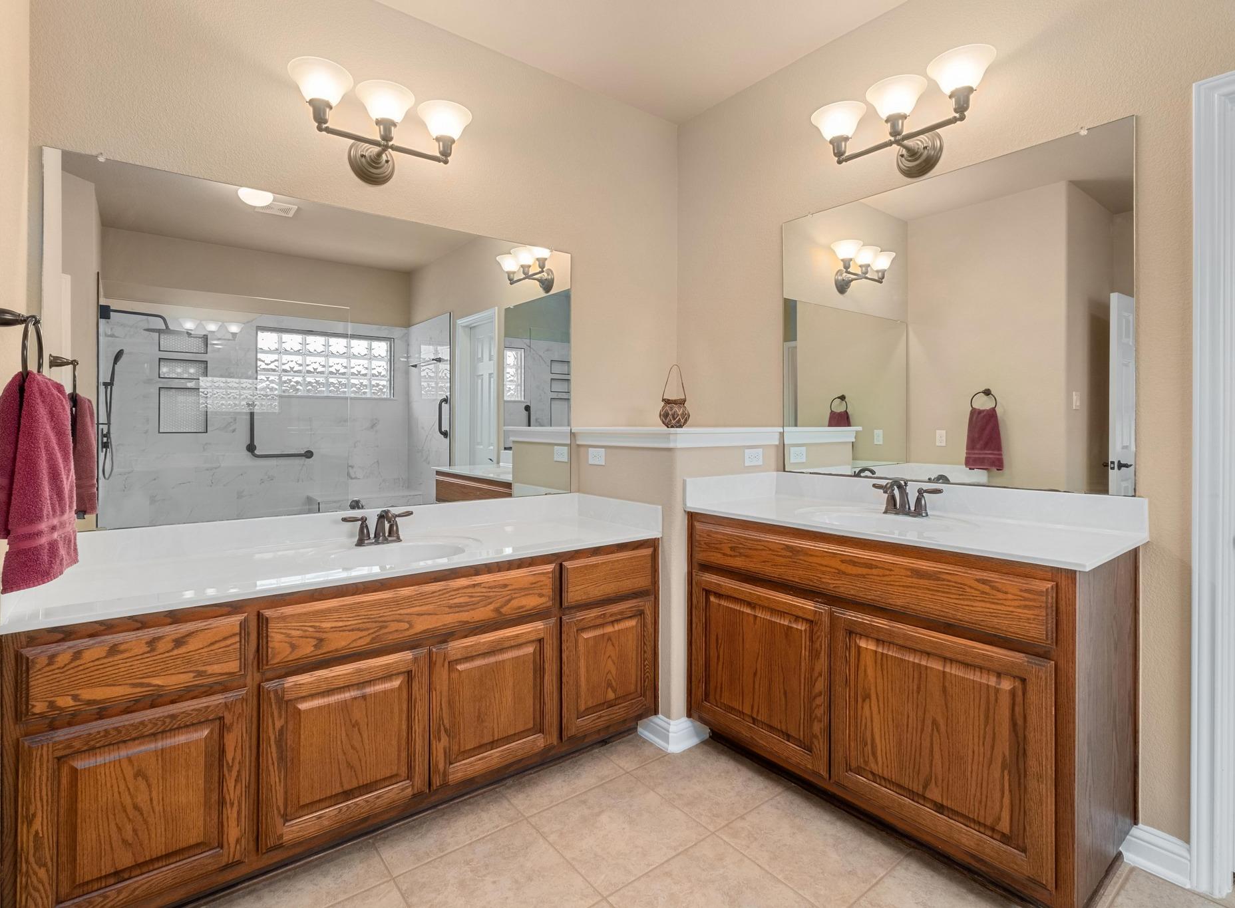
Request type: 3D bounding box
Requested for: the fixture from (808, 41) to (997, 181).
[{"bbox_3d":[0.977,-1.116,2.093,0.245,0.270,0.615,-2,3,-38],"label":"fixture"}]

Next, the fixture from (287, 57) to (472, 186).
[{"bbox_3d":[-0.801,-1.099,2.103,0.615,0.265,0.244,-2,3,-38],"label":"fixture"}]

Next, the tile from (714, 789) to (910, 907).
[{"bbox_3d":[0.567,1.140,1.773,0.396,0.010,0.402,-2,3,-38],"label":"tile"}]

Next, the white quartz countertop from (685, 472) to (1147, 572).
[{"bbox_3d":[0.863,0.169,1.985,0.558,0.124,1.242,-2,3,-38],"label":"white quartz countertop"}]

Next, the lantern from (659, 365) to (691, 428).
[{"bbox_3d":[0.262,-0.263,2.760,0.140,0.292,0.140,0,2,0],"label":"lantern"}]

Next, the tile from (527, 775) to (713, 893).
[{"bbox_3d":[0.003,1.136,1.840,0.402,0.010,0.402,-2,3,-38],"label":"tile"}]

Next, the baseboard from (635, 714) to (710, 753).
[{"bbox_3d":[0.222,1.052,2.377,0.187,0.107,0.198,-2,3,-38],"label":"baseboard"}]

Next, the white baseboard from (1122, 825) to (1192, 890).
[{"bbox_3d":[1.465,1.087,1.655,0.018,0.107,0.147,-2,3,-38],"label":"white baseboard"}]

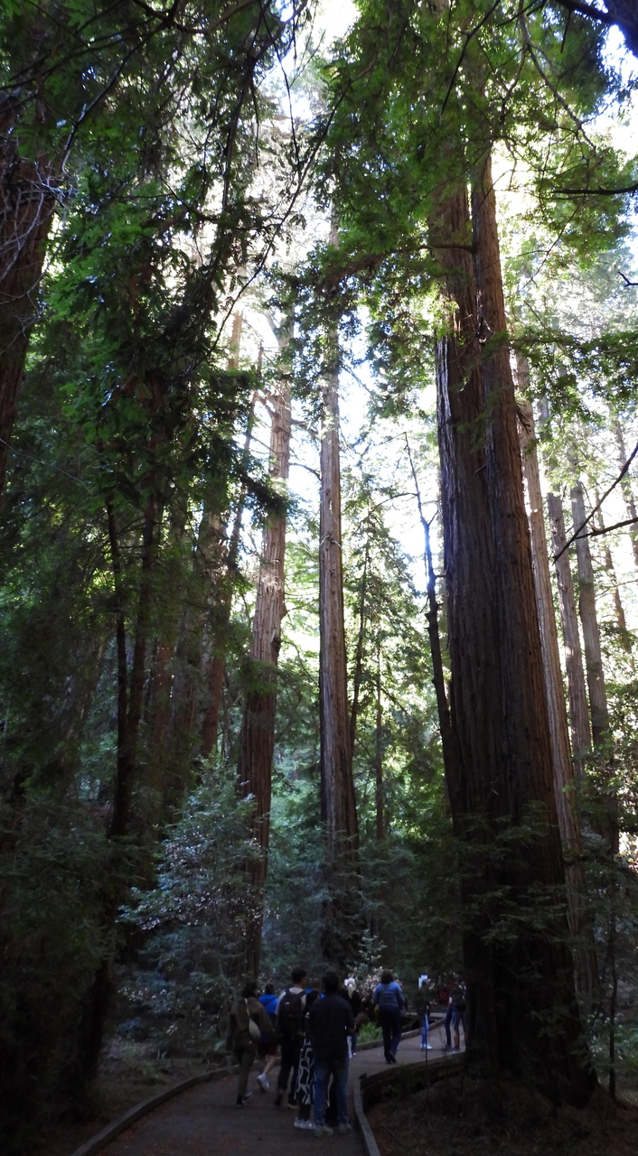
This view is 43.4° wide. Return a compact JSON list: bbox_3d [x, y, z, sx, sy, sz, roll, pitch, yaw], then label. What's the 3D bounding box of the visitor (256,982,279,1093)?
[{"bbox_3d":[-0.851,7.653,13.386,0.520,1.580,0.500,-1,-27,4],"label":"visitor"}]

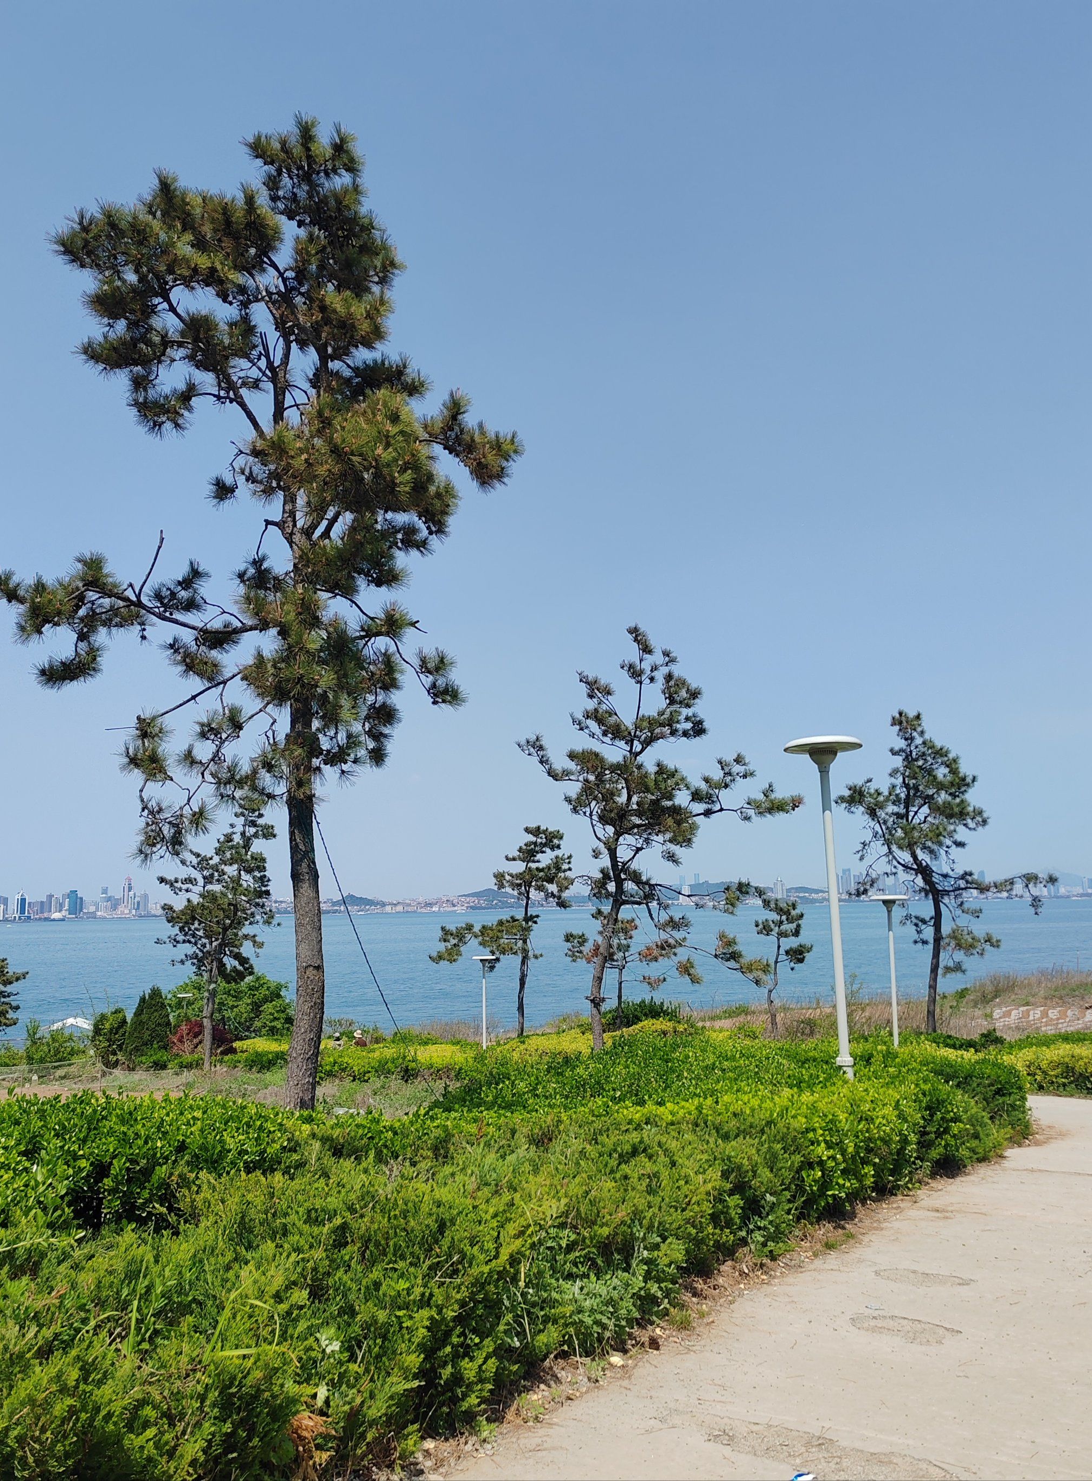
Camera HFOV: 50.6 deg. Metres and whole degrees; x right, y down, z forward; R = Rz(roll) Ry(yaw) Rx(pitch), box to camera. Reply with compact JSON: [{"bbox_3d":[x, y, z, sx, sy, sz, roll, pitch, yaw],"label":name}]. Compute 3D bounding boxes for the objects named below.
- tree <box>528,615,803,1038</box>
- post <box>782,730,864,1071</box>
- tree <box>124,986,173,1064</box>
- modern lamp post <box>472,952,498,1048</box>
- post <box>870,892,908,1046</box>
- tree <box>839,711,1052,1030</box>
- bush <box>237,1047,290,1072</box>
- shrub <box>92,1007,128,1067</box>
[{"bbox_3d":[1.971,1.722,20.014,4.820,7.610,4.400,-2,-8,5],"label":"tree"},{"bbox_3d":[2.584,1.617,10.305,0.700,3.360,0.700,-3,-8,14],"label":"post"},{"bbox_3d":[-10.697,7.695,31.001,1.230,2.090,1.300,2,-9,-19],"label":"tree"},{"bbox_3d":[-1.788,7.924,34.002,0.700,3.230,0.700,-1,-8,-3],"label":"modern lamp post"},{"bbox_3d":[6.520,4.515,21.702,0.700,3.240,0.700,-3,-8,16],"label":"post"},{"bbox_3d":[8.477,2.861,24.510,4.270,7.070,4.200,-4,-9,19],"label":"tree"},{"bbox_3d":[-7.210,8.155,29.500,1.290,0.600,1.000,1,-8,-14],"label":"bush"},{"bbox_3d":[-11.517,7.848,30.500,0.890,1.580,0.950,2,-9,-20],"label":"shrub"}]

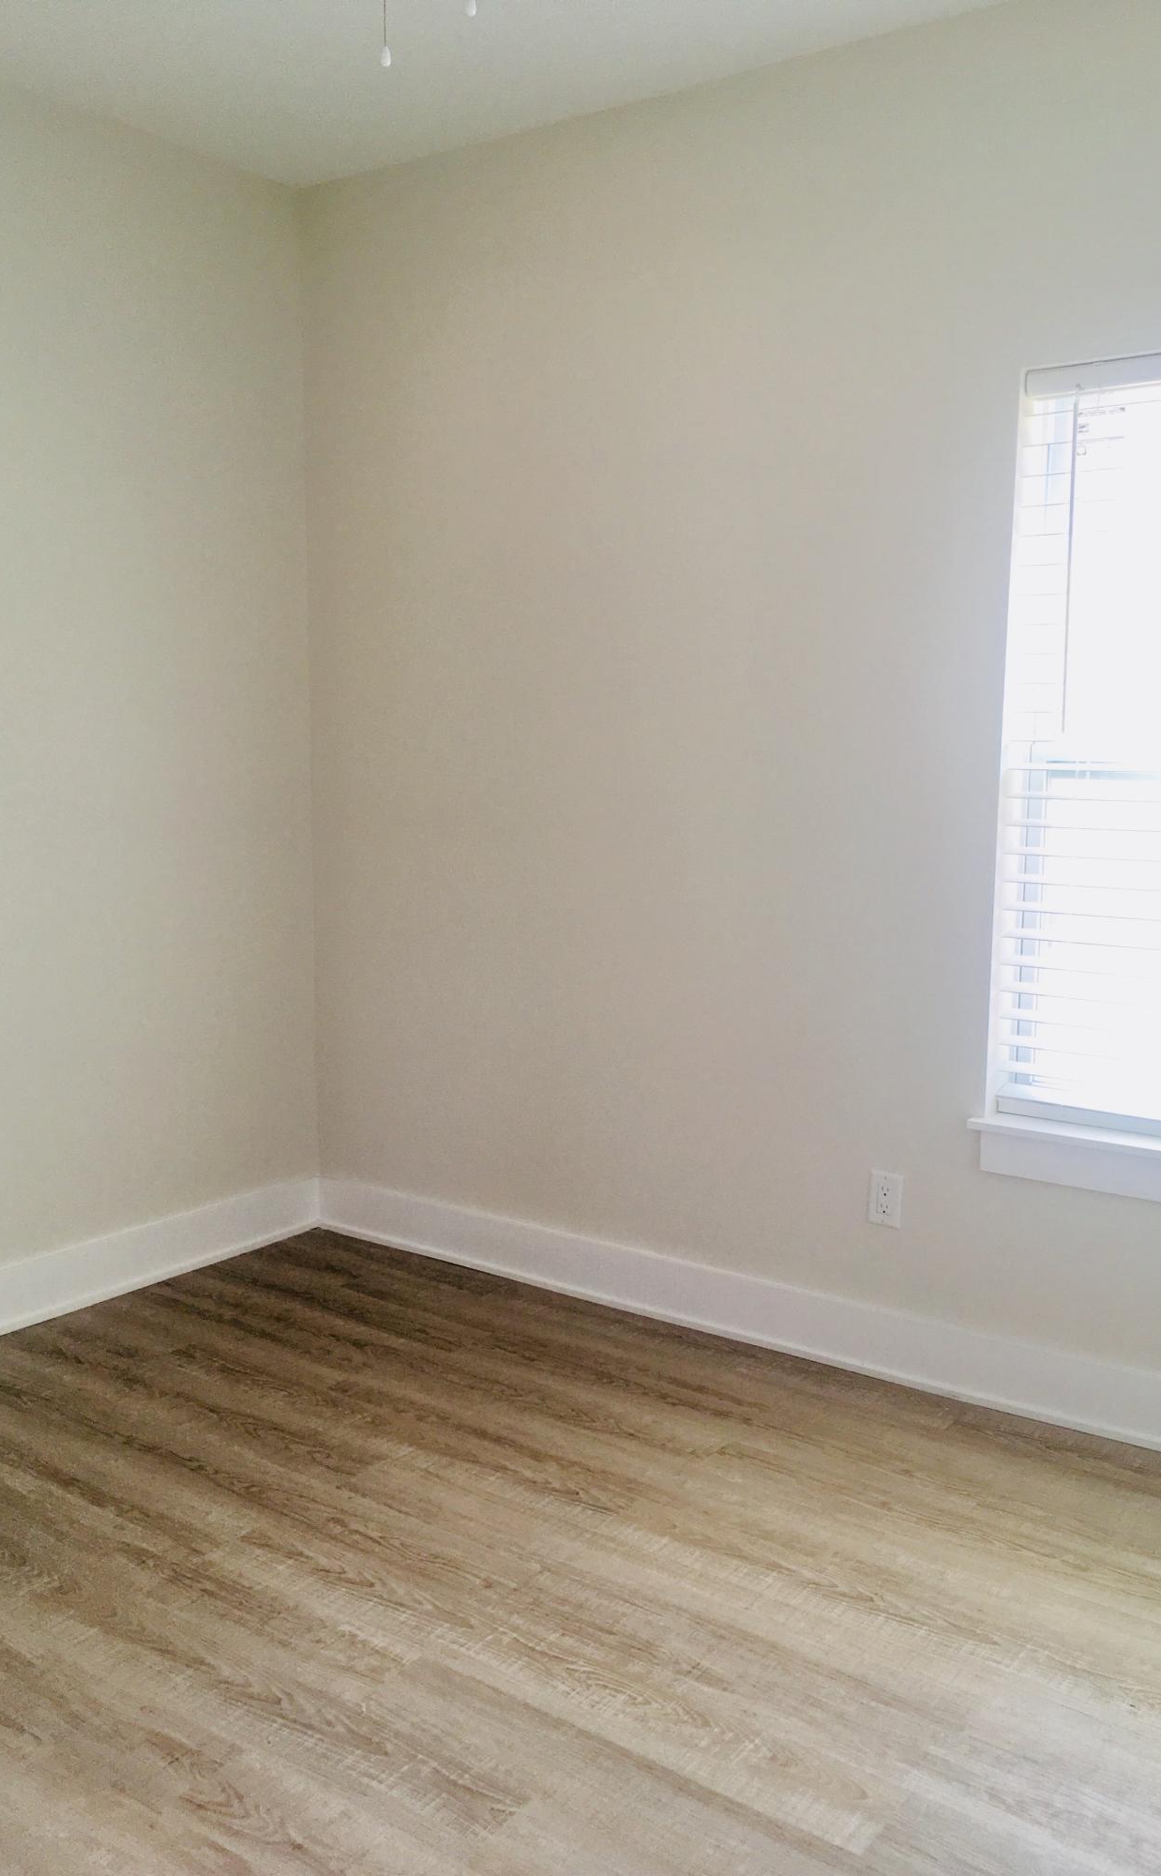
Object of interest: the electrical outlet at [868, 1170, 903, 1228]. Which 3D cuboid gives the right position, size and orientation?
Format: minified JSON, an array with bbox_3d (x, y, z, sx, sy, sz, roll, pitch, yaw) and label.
[{"bbox_3d":[0.644,0.551,3.308,0.073,0.116,0.009,6,9,35],"label":"electrical outlet"}]

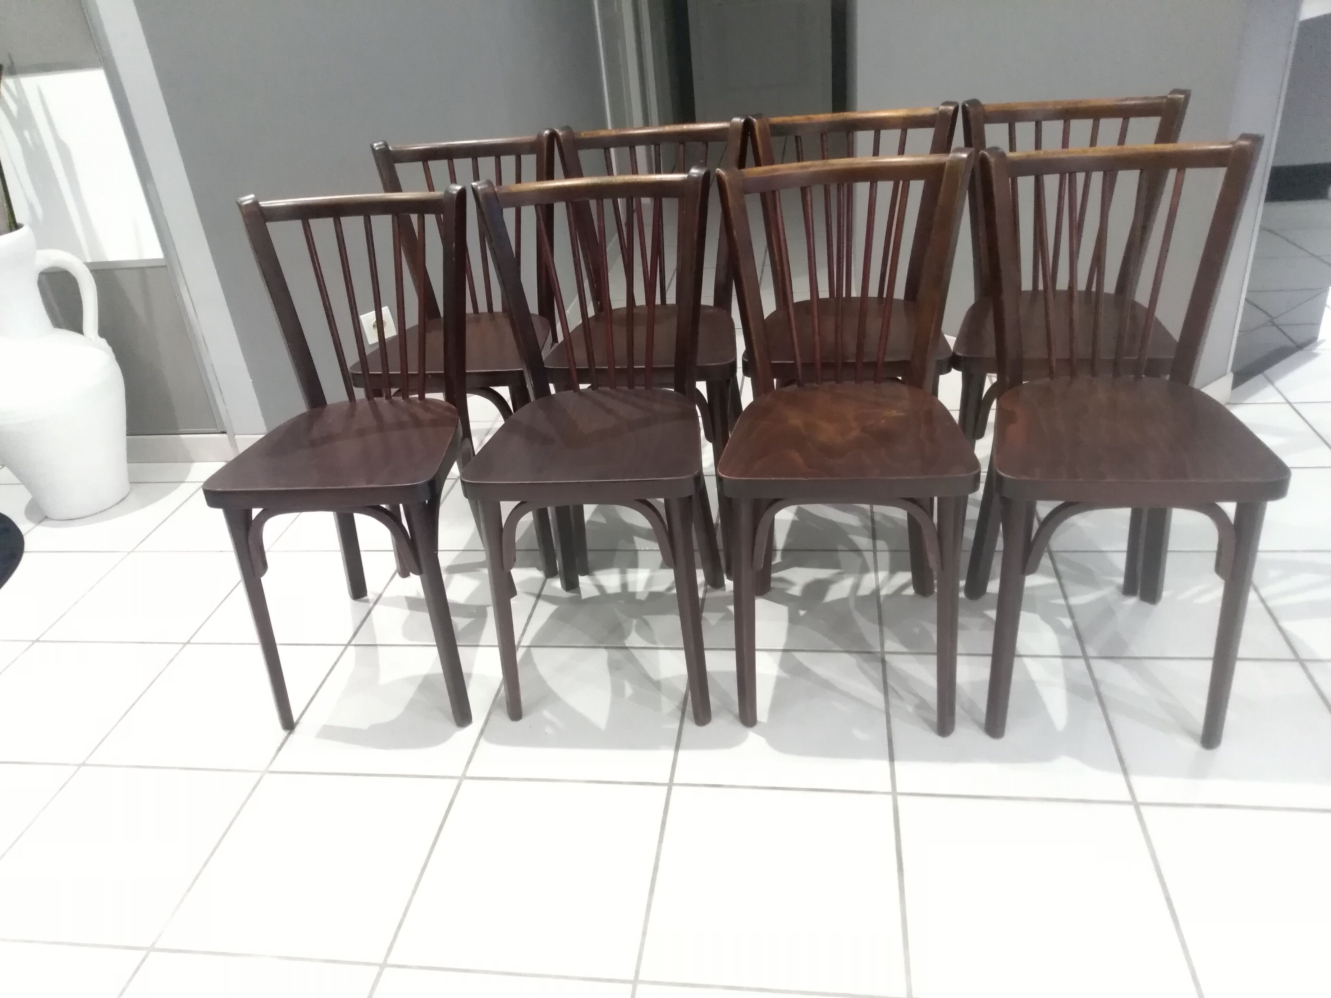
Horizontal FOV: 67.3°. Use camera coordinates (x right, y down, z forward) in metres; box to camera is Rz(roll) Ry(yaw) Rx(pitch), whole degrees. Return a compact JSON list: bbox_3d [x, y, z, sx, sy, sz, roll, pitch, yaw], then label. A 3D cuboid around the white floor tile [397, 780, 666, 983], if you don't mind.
[{"bbox_3d":[-0.178,0.527,1.417,0.331,0.010,0.327,-1,30,9],"label":"white floor tile"}]

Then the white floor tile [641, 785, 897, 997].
[{"bbox_3d":[0.153,0.524,1.364,0.331,0.010,0.327,-1,30,9],"label":"white floor tile"}]

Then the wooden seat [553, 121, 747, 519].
[{"bbox_3d":[-0.022,-0.300,2.016,0.390,0.810,0.430,1,30,11],"label":"wooden seat"}]

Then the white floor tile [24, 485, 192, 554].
[{"bbox_3d":[-1.398,0.045,2.523,0.338,0.010,0.335,-1,30,9],"label":"white floor tile"}]

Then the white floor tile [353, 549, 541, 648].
[{"bbox_3d":[-0.430,0.204,2.073,0.338,0.010,0.335,-1,30,9],"label":"white floor tile"}]

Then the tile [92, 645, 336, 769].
[{"bbox_3d":[-0.812,0.376,1.842,0.338,0.010,0.335,-1,30,9],"label":"tile"}]

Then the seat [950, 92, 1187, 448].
[{"bbox_3d":[0.743,-0.292,1.891,0.400,0.821,0.445,3,31,15],"label":"seat"}]

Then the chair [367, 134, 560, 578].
[{"bbox_3d":[-0.412,-0.294,2.100,0.400,0.821,0.445,-1,30,9],"label":"chair"}]

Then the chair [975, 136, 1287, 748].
[{"bbox_3d":[0.682,-0.078,1.529,0.400,0.821,0.445,1,30,11],"label":"chair"}]

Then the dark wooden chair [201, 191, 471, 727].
[{"bbox_3d":[-0.524,-0.064,1.719,0.400,0.821,0.445,-2,30,7],"label":"dark wooden chair"}]

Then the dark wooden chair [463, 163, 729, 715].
[{"bbox_3d":[-0.111,-0.080,1.673,0.400,0.821,0.445,-1,30,8],"label":"dark wooden chair"}]

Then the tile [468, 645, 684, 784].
[{"bbox_3d":[-0.134,0.363,1.699,0.331,0.010,0.327,-1,30,9],"label":"tile"}]

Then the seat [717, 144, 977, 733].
[{"bbox_3d":[0.282,-0.077,1.569,0.390,0.810,0.430,-1,30,9],"label":"seat"}]

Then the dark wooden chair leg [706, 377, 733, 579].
[{"bbox_3d":[0.117,-0.037,1.957,0.040,0.433,0.042,-1,25,11],"label":"dark wooden chair leg"}]

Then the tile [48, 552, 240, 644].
[{"bbox_3d":[-1.083,0.208,2.140,0.331,0.010,0.327,-1,30,9],"label":"tile"}]

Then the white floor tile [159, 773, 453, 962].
[{"bbox_3d":[-0.520,0.541,1.501,0.338,0.010,0.335,-1,30,9],"label":"white floor tile"}]

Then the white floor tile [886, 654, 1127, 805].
[{"bbox_3d":[0.527,0.357,1.593,0.331,0.010,0.327,-1,30,9],"label":"white floor tile"}]

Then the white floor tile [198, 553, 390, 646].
[{"bbox_3d":[-0.752,0.204,2.087,0.331,0.010,0.327,-1,30,9],"label":"white floor tile"}]

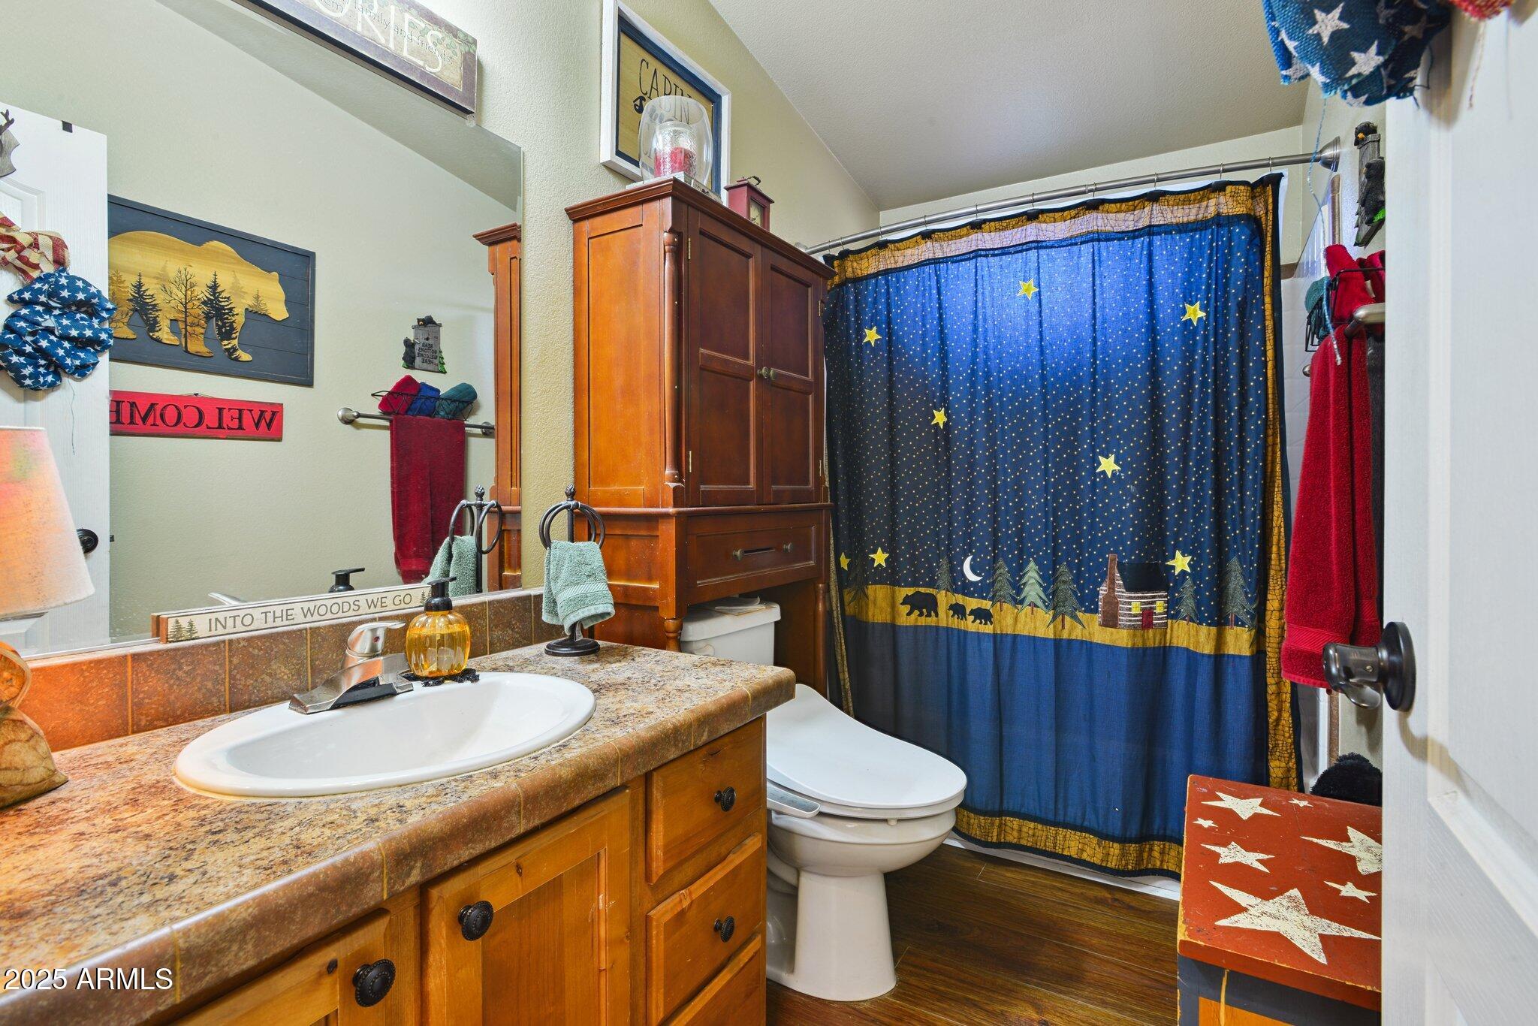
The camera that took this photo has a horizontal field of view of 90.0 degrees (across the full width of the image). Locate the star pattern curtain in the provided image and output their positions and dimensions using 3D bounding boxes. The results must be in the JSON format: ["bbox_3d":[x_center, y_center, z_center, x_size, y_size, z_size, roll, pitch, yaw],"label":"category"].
[{"bbox_3d":[0.693,0.045,2.108,1.275,1.766,0.146,1,2,31],"label":"star pattern curtain"}]

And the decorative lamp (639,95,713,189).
[{"bbox_3d":[-0.202,-0.766,1.647,0.155,0.199,0.155,0,2,0],"label":"decorative lamp"}]

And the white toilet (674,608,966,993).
[{"bbox_3d":[0.073,0.629,1.737,0.732,0.725,0.418,1,2,31],"label":"white toilet"}]

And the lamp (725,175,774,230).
[{"bbox_3d":[-0.047,-0.734,1.881,0.063,0.180,0.125,1,2,31],"label":"lamp"}]

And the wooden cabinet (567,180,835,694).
[{"bbox_3d":[-0.124,0.172,1.866,0.286,1.630,0.705,1,2,31],"label":"wooden cabinet"}]

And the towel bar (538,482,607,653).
[{"bbox_3d":[-0.377,0.109,1.471,0.112,0.320,0.104,-1,2,-35],"label":"towel bar"}]

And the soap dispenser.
[{"bbox_3d":[-0.526,0.185,1.226,0.100,0.158,0.100,1,2,31],"label":"soap dispenser"}]

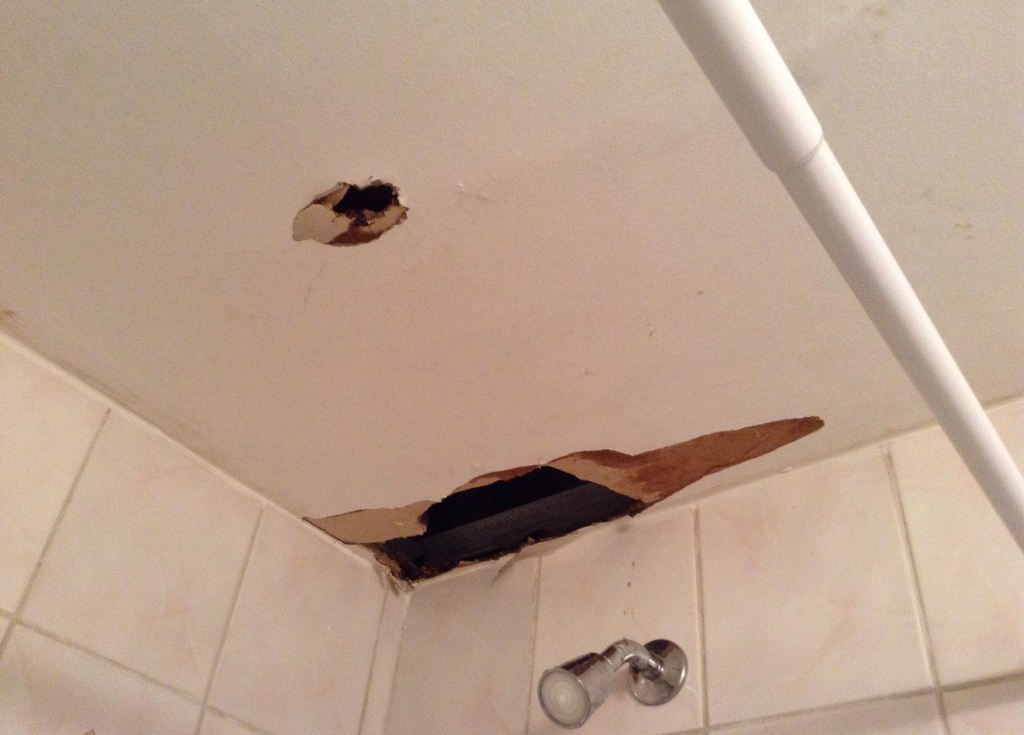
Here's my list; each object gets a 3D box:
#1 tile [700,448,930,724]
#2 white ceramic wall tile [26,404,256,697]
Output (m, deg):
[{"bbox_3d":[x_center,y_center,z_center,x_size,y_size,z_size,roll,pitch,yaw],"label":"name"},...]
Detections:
[{"bbox_3d":[0.265,0.199,0.891,0.199,0.229,0.008,-24,-49,31],"label":"tile"},{"bbox_3d":[-0.352,0.186,0.961,0.008,0.223,0.199,-24,-49,31],"label":"white ceramic wall tile"}]

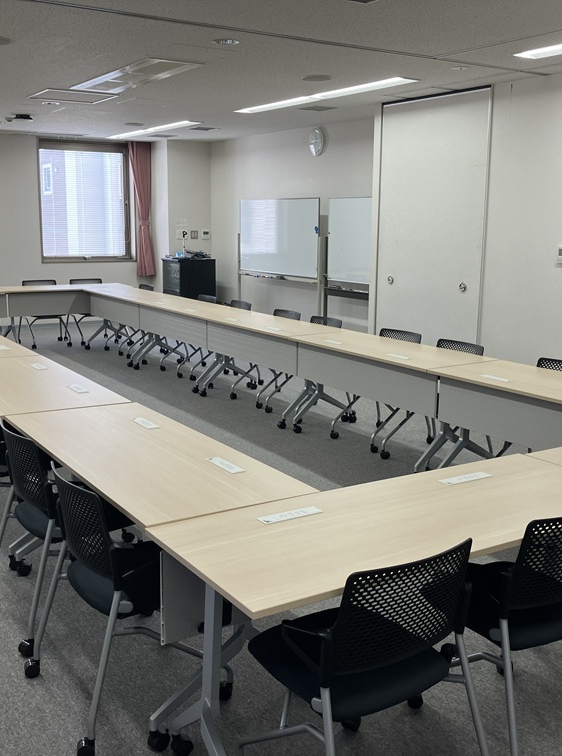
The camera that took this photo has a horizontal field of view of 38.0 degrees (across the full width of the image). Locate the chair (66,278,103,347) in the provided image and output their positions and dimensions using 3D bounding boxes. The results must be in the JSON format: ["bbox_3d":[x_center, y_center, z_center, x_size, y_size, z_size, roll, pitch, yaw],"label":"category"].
[{"bbox_3d":[-2.410,-0.871,10.448,0.570,0.800,0.580,-6,13,-28],"label":"chair"}]

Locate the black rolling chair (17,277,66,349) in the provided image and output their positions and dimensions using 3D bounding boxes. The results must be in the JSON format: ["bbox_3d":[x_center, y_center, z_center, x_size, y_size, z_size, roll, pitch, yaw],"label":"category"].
[{"bbox_3d":[-2.929,-0.807,10.113,0.570,0.800,0.580,-6,13,-28],"label":"black rolling chair"}]

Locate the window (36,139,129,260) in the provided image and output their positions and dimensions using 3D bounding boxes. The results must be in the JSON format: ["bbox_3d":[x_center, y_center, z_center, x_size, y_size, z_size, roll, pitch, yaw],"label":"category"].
[{"bbox_3d":[-2.844,-2.599,11.974,1.380,1.690,0.130,-7,13,-33],"label":"window"}]

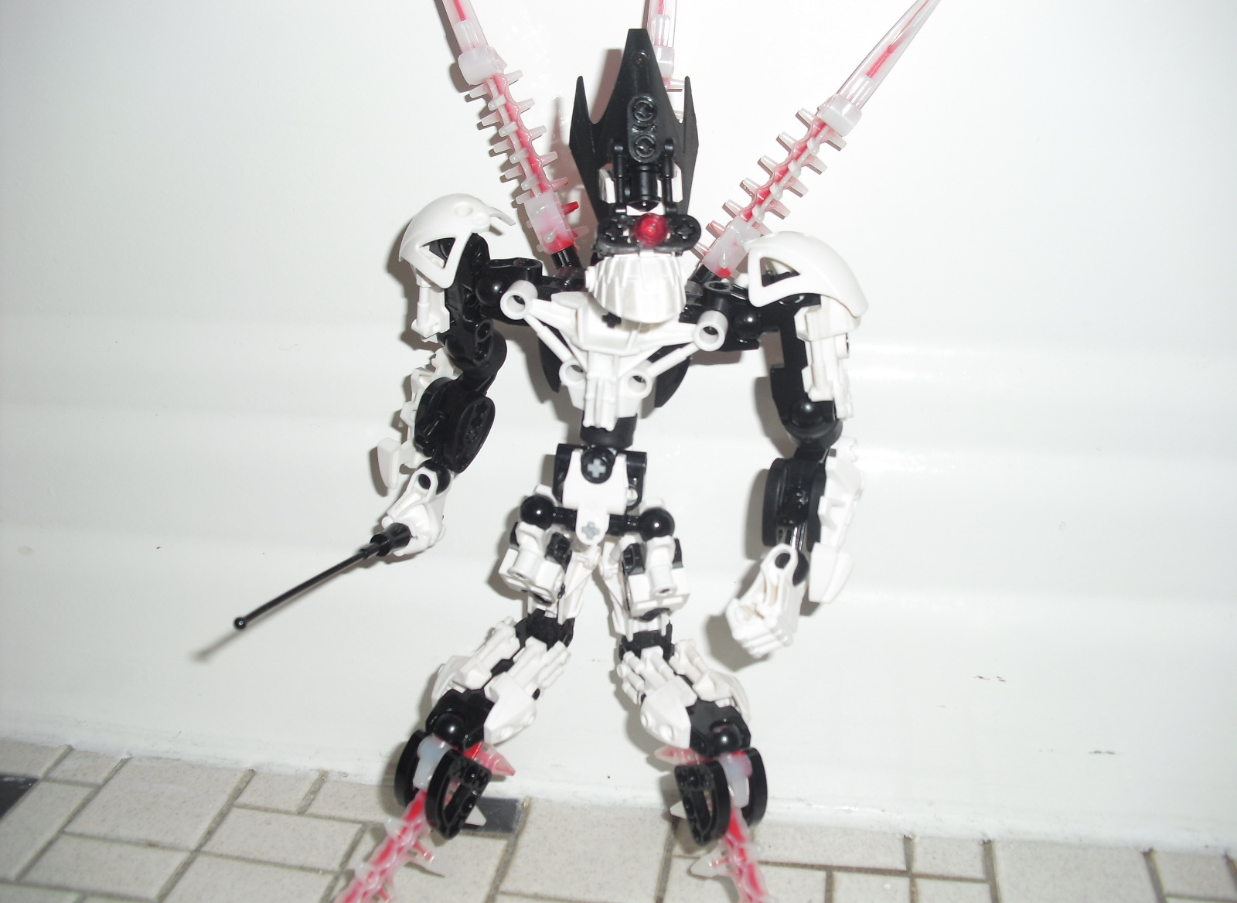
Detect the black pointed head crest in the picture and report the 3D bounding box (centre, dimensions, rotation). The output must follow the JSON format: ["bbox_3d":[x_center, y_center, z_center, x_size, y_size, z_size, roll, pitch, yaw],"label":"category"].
[{"bbox_3d":[0.003,-0.074,0.298,0.029,0.045,0.016,-1,11,-7],"label":"black pointed head crest"}]

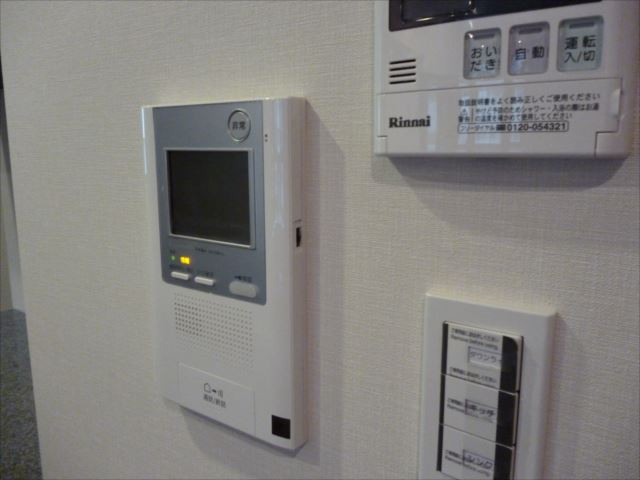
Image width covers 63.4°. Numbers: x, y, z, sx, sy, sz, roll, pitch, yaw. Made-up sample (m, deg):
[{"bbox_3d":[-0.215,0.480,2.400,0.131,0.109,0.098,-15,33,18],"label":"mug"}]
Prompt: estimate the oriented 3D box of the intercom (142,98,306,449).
[{"bbox_3d":[-0.078,0.022,0.402,0.154,0.249,0.019,7,12,35],"label":"intercom"}]

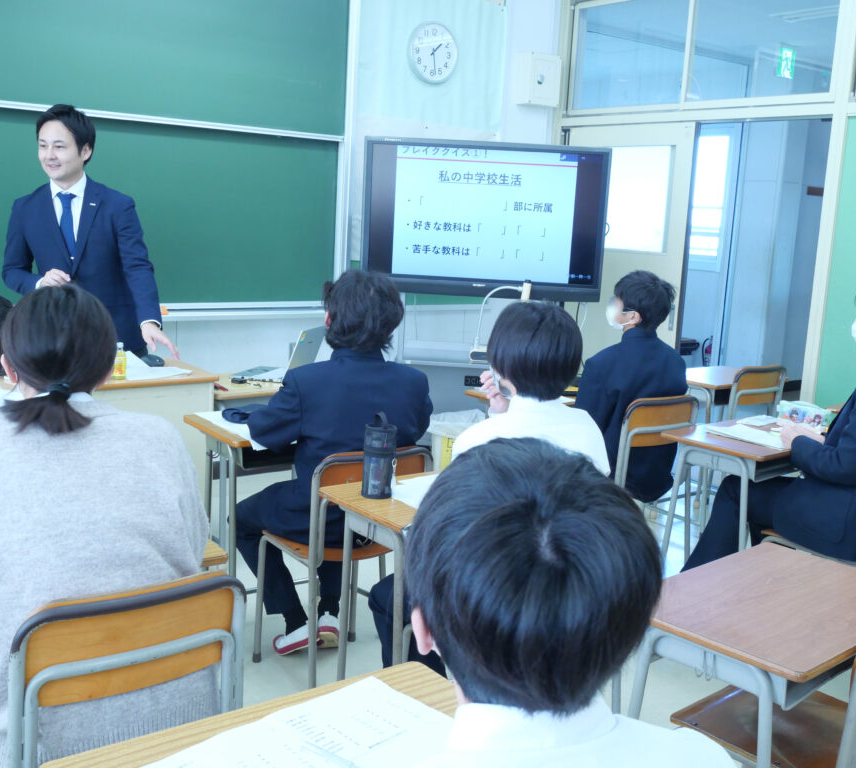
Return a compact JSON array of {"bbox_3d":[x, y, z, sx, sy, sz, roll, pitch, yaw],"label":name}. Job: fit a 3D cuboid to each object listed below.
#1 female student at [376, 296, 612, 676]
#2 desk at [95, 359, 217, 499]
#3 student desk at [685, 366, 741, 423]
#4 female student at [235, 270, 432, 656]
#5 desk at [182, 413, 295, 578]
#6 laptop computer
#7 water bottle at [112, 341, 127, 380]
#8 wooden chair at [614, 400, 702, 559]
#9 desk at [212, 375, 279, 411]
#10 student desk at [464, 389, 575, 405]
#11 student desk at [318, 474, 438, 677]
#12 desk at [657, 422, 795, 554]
[{"bbox_3d":[0.140,0.401,2.321,0.500,1.245,0.620,-4,12,-36],"label":"female student"},{"bbox_3d":[-1.310,0.348,3.576,0.900,0.775,0.475,-5,13,-38],"label":"desk"},{"bbox_3d":[1.429,0.305,4.796,0.600,0.700,0.400,-5,13,-38],"label":"student desk"},{"bbox_3d":[-0.361,0.270,2.922,0.560,1.260,0.680,-3,11,-32],"label":"female student"},{"bbox_3d":[-0.495,0.477,3.324,0.600,0.710,0.405,-5,12,-37],"label":"desk"},{"bbox_3d":[-0.637,-0.136,4.077,0.313,0.233,0.328,5,10,11],"label":"laptop computer"},{"bbox_3d":[-1.125,-0.086,3.463,0.050,0.136,0.050,-5,13,-38],"label":"water bottle"},{"bbox_3d":[0.769,0.409,3.918,0.400,0.770,0.460,-4,11,-33],"label":"wooden chair"},{"bbox_3d":[-0.761,0.345,4.041,0.630,0.710,0.440,-6,13,-44],"label":"desk"},{"bbox_3d":[0.496,0.389,4.068,0.600,0.700,0.400,-5,13,-36],"label":"student desk"},{"bbox_3d":[0.053,0.634,2.584,0.600,0.700,0.400,-4,12,-34],"label":"student desk"},{"bbox_3d":[1.166,0.532,3.497,0.600,0.700,0.405,-5,12,-41],"label":"desk"}]

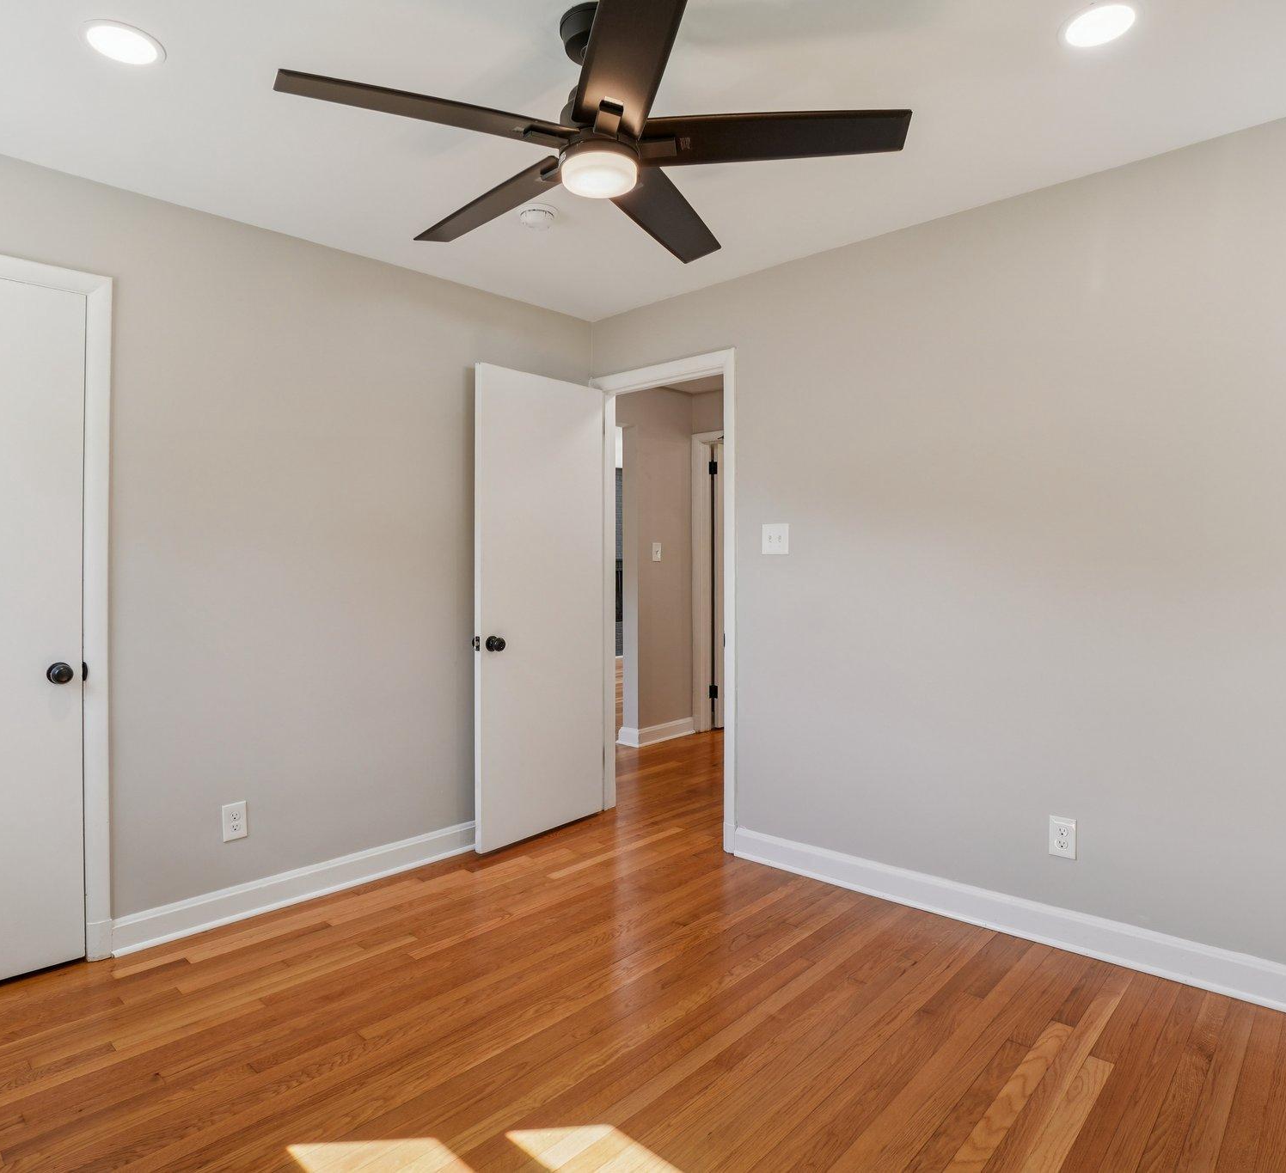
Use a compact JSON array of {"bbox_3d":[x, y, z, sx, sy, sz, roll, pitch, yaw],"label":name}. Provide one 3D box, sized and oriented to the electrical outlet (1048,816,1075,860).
[{"bbox_3d":[1.337,0.804,2.340,0.077,0.124,0.010,1,1,40],"label":"electrical outlet"}]

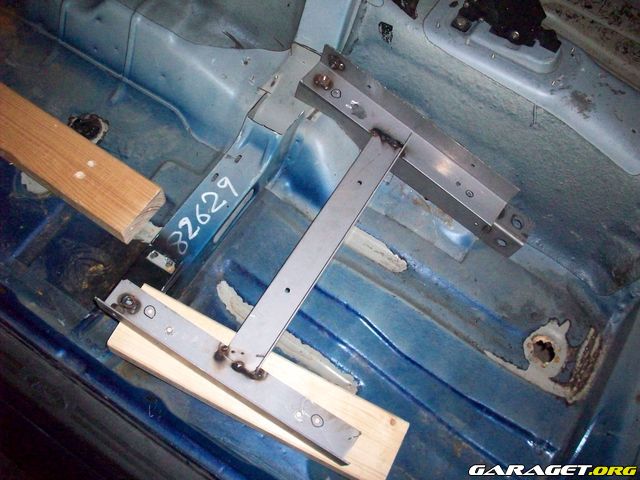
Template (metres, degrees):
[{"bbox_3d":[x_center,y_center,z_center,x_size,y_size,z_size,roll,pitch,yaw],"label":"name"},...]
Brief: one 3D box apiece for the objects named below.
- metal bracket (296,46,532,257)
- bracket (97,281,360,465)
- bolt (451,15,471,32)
[{"bbox_3d":[0.168,-0.147,1.166,0.468,0.098,0.057,38,66,4],"label":"metal bracket"},{"bbox_3d":[-0.121,0.173,0.938,0.403,0.051,0.053,32,66,3],"label":"bracket"},{"bbox_3d":[0.236,-0.361,1.145,0.025,0.014,0.024,37,66,5],"label":"bolt"}]

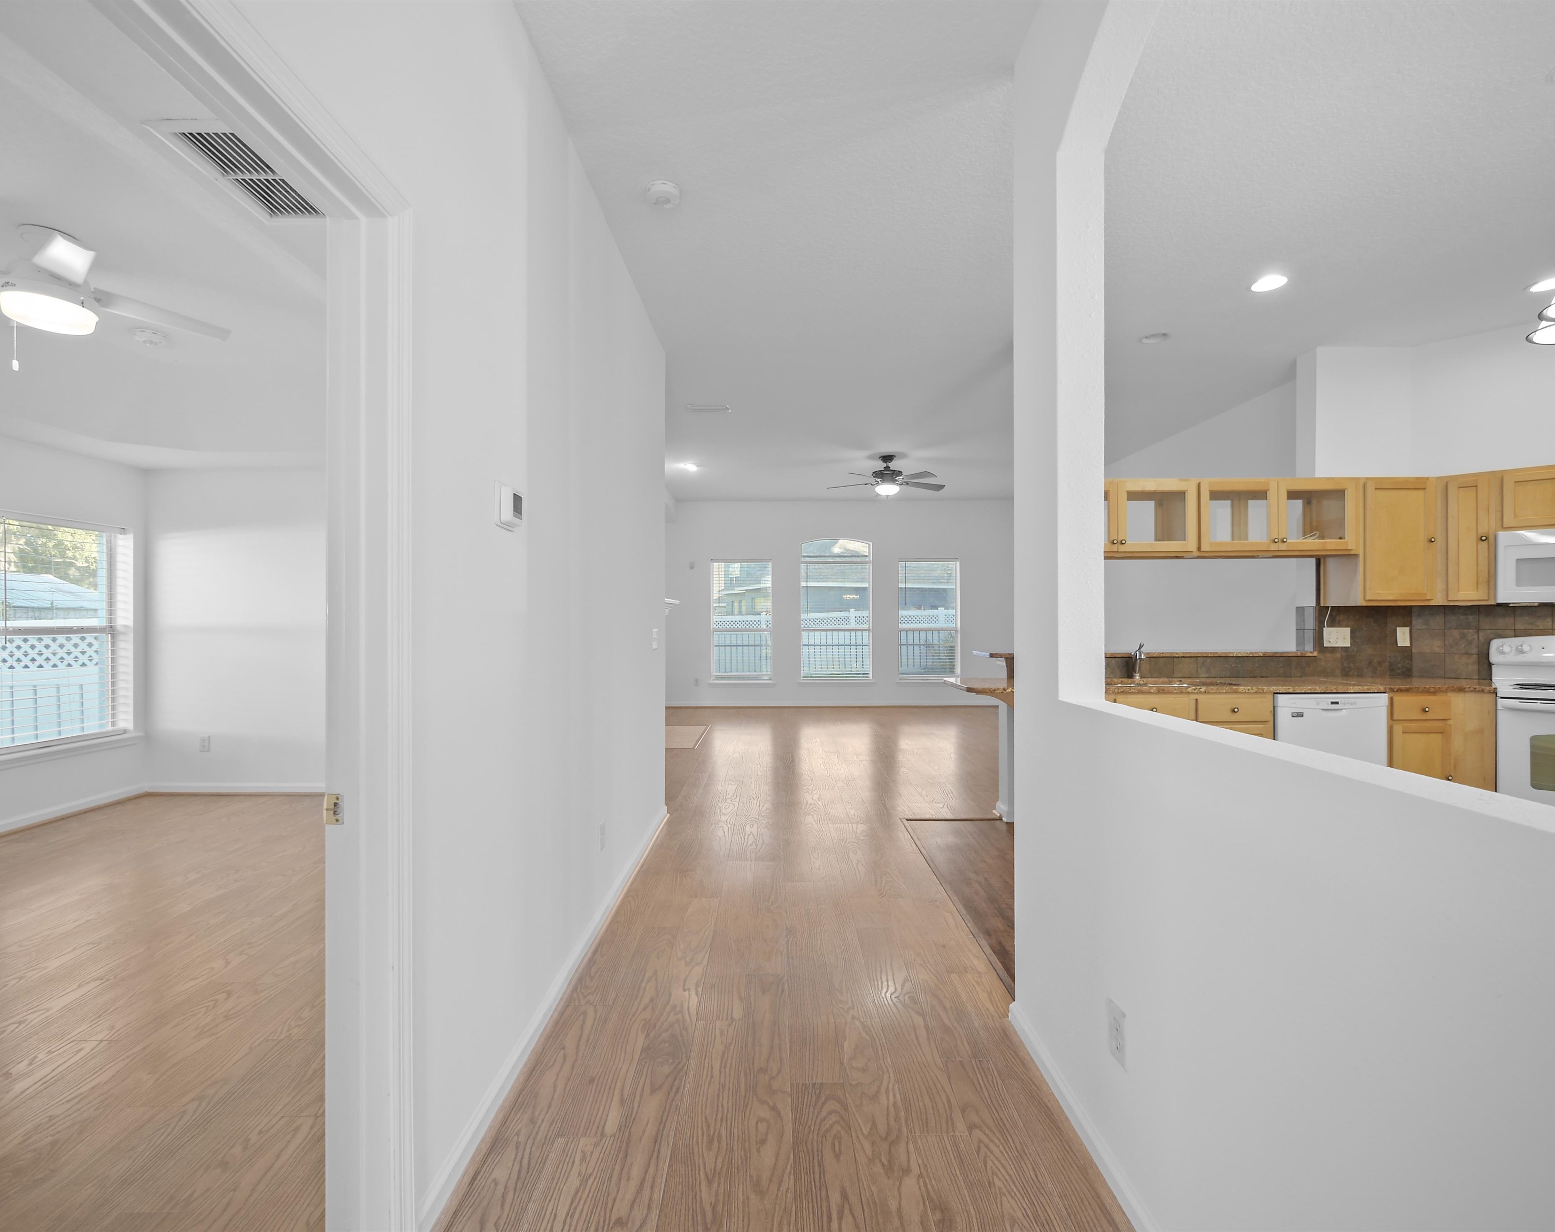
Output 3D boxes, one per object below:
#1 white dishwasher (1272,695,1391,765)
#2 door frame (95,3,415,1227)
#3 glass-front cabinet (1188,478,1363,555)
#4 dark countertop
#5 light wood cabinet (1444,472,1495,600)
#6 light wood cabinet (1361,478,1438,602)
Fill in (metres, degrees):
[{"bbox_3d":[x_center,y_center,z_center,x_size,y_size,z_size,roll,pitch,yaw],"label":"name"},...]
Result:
[{"bbox_3d":[3.037,0.865,3.930,0.605,0.870,0.610,0,0,0],"label":"white dishwasher"},{"bbox_3d":[-0.797,0.223,0.863,0.150,2.110,0.960,0,0,0],"label":"door frame"},{"bbox_3d":[2.980,-0.590,4.090,0.970,0.456,0.325,0,0,0],"label":"glass-front cabinet"},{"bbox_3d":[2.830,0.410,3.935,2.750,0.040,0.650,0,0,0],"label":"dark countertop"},{"bbox_3d":[4.059,-0.453,3.920,0.230,0.762,0.320,-1,-1,45],"label":"light wood cabinet"},{"bbox_3d":[3.694,-0.441,4.090,0.455,0.761,0.325,0,0,0],"label":"light wood cabinet"}]

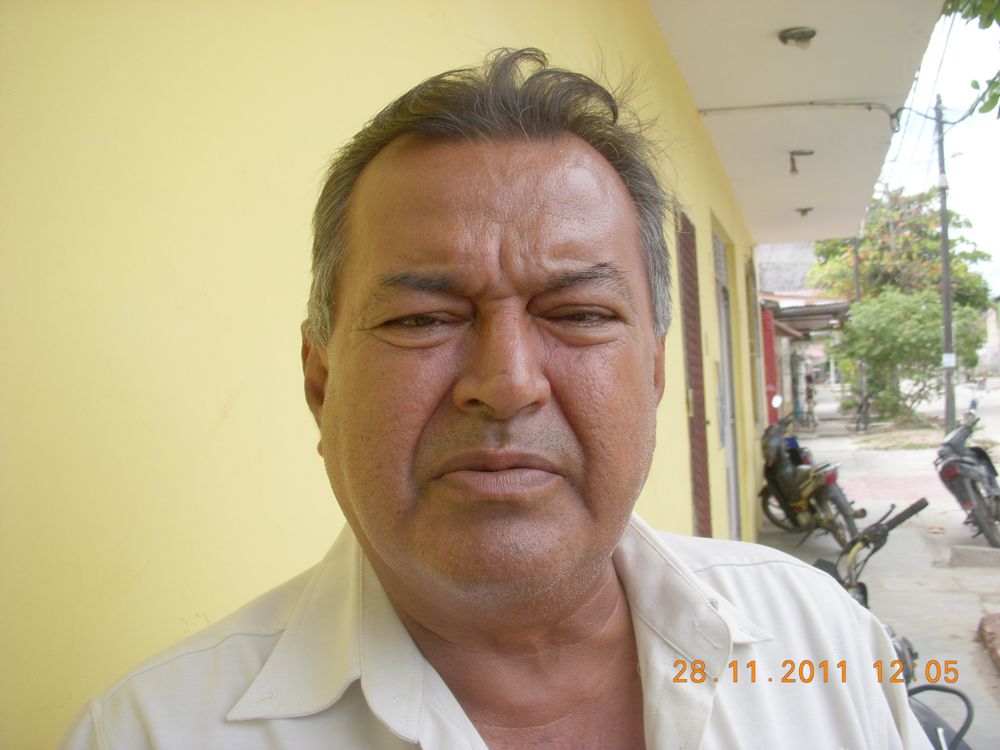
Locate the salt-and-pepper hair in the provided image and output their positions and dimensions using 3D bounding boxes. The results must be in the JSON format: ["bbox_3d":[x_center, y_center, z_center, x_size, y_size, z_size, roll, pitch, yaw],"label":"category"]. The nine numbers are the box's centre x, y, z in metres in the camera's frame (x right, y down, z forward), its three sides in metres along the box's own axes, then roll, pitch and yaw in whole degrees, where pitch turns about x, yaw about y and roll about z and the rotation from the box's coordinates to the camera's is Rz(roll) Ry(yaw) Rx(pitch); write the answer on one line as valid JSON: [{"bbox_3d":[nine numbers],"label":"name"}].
[{"bbox_3d":[-0.004,-0.060,0.515,0.170,0.160,0.185,-2,-1,-3],"label":"salt-and-pepper hair"}]

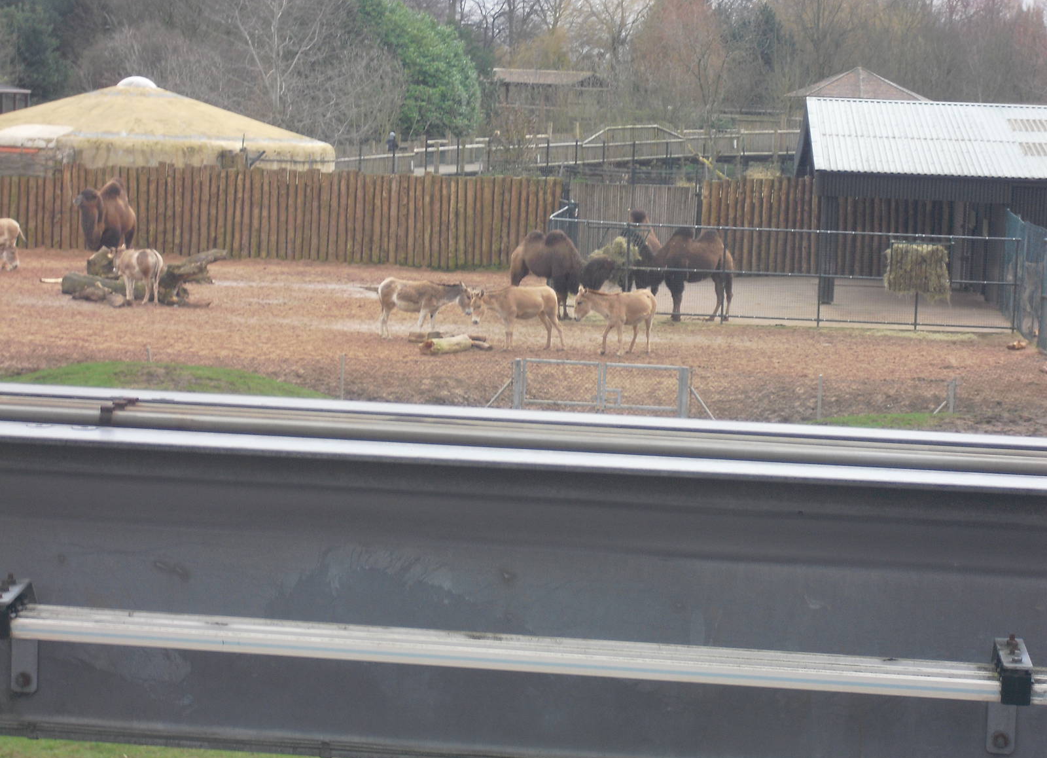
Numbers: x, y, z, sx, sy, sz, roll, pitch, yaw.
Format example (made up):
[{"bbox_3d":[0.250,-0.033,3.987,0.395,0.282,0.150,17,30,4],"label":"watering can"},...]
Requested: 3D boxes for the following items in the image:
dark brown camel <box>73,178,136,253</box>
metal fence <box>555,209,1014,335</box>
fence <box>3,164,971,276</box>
[{"bbox_3d":[-10.058,-3.736,77.800,0.850,2.200,2.200,5,6,32],"label":"dark brown camel"},{"bbox_3d":[5.429,-2.079,66.600,9.750,1.970,0.200,2,5,4],"label":"metal fence"},{"bbox_3d":[-0.945,-4.200,85.000,25.600,2.500,0.400,2,5,0],"label":"fence"}]

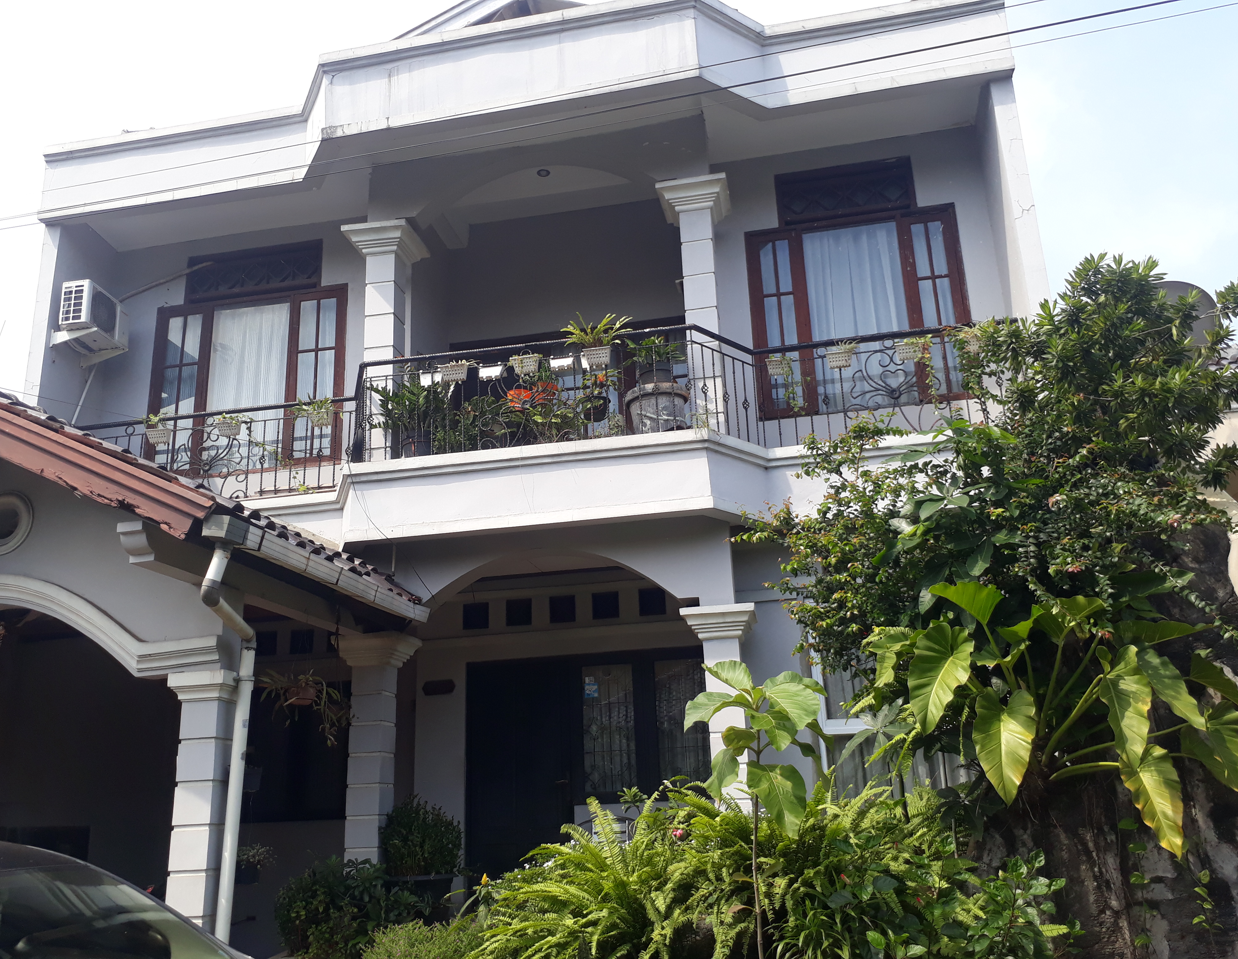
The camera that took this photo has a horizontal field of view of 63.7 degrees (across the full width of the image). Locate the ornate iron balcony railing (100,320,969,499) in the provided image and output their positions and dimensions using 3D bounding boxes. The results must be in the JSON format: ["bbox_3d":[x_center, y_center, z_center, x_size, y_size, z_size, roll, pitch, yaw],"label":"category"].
[{"bbox_3d":[-1.119,-0.557,8.503,8.800,0.920,0.800,-5,-16,9],"label":"ornate iron balcony railing"}]

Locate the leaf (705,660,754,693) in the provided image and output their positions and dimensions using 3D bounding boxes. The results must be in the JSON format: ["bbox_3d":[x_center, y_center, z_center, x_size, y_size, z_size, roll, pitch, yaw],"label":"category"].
[{"bbox_3d":[0.540,0.970,4.901,0.250,0.160,0.200,-5,-16,9],"label":"leaf"}]

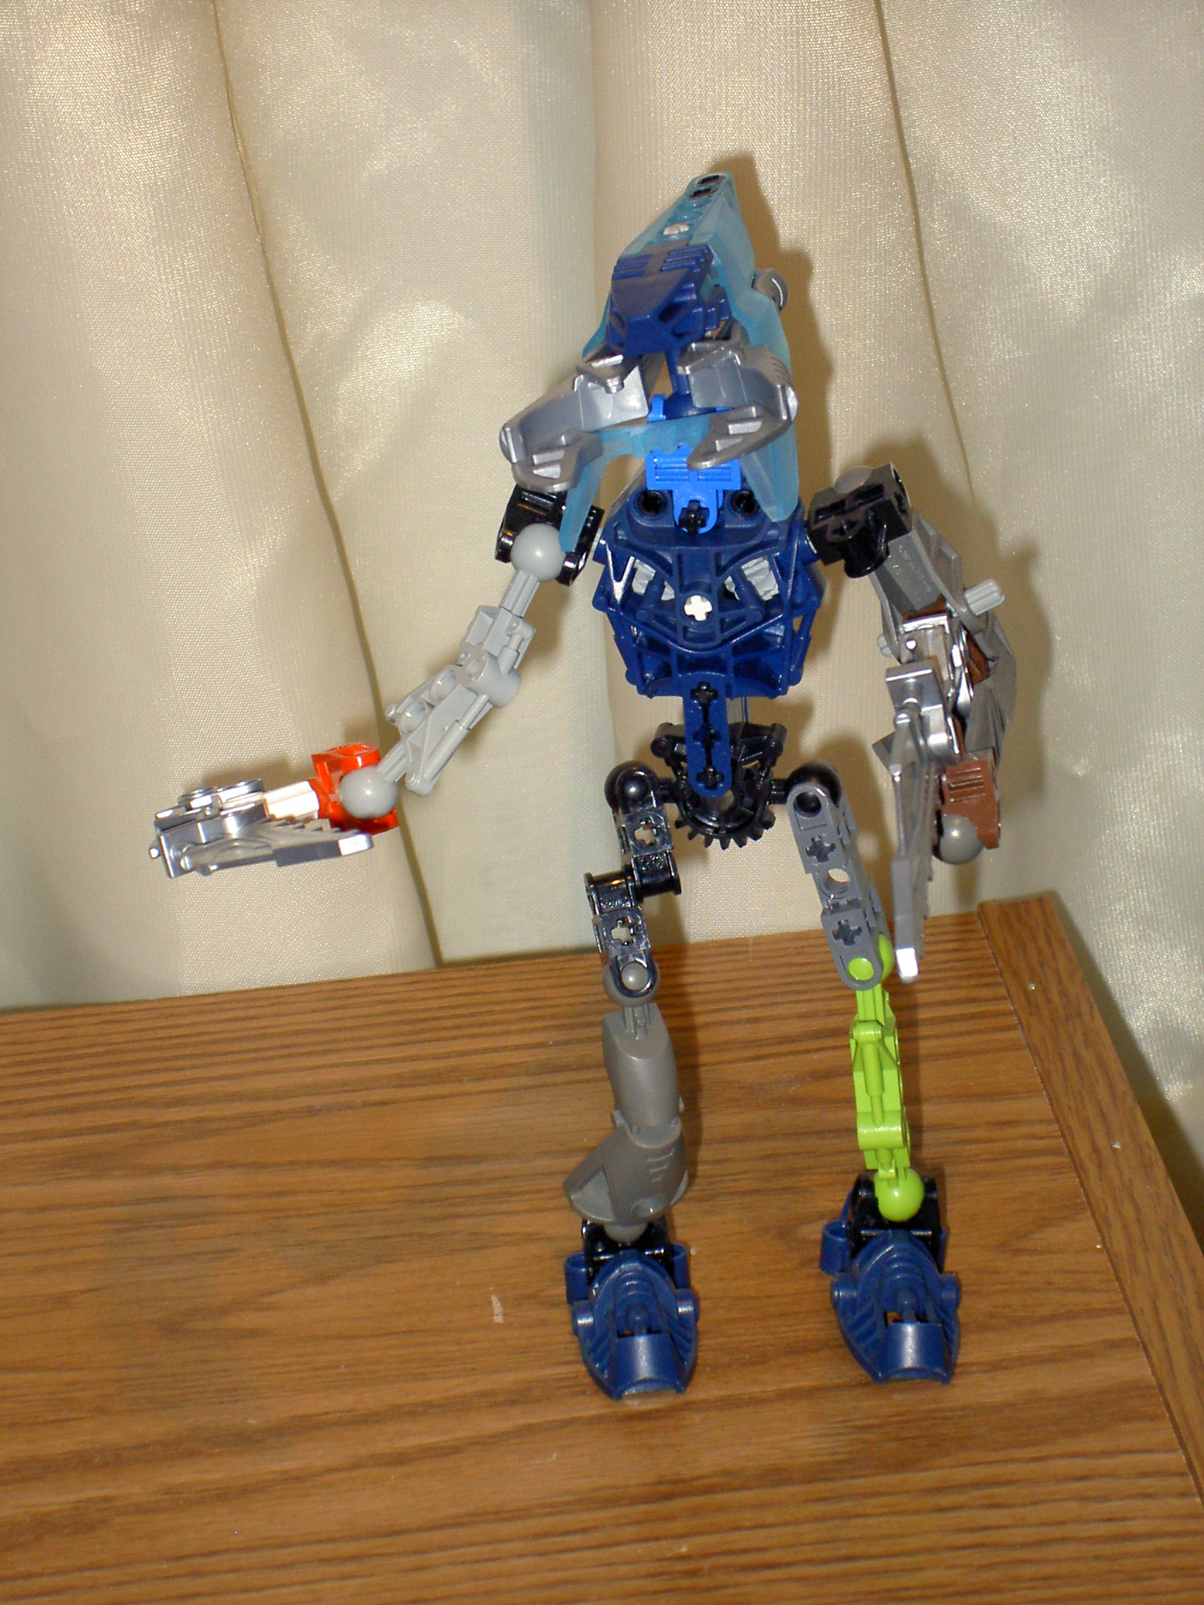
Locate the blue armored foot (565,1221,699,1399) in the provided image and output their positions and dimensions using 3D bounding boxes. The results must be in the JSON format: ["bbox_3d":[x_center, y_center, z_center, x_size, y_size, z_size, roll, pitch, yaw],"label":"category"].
[{"bbox_3d":[0.005,0.087,0.868,0.024,0.021,0.042,-5,33,-3],"label":"blue armored foot"}]

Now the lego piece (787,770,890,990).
[{"bbox_3d":[0.042,0.014,0.834,0.009,0.041,0.010,-10,18,24],"label":"lego piece"}]

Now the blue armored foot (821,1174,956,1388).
[{"bbox_3d":[0.054,0.085,0.868,0.024,0.021,0.042,-4,33,-1],"label":"blue armored foot"}]

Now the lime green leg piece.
[{"bbox_3d":[0.051,0.051,0.857,0.011,0.060,0.014,-8,32,3],"label":"lime green leg piece"}]

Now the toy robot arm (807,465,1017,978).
[{"bbox_3d":[0.056,-0.015,0.847,0.036,0.094,0.038,-4,33,-1],"label":"toy robot arm"}]

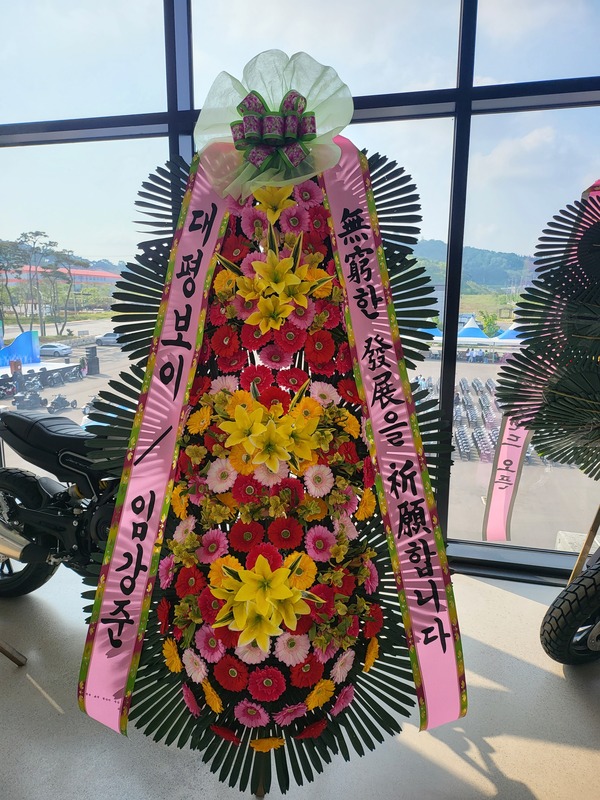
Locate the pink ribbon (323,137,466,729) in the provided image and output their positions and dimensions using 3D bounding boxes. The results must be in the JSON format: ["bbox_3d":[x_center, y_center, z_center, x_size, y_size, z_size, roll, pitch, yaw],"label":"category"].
[{"bbox_3d":[0.264,-0.023,1.696,0.168,1.832,0.120,-7,-14,-2],"label":"pink ribbon"}]

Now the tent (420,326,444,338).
[{"bbox_3d":[15.408,-7.317,66.000,5.000,4.700,5.000,2,11,12],"label":"tent"}]

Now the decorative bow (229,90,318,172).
[{"bbox_3d":[-0.088,-0.892,1.850,0.275,0.250,0.150,0,-4,-1],"label":"decorative bow"}]

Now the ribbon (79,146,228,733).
[{"bbox_3d":[-0.402,-0.014,1.694,0.168,1.803,0.120,7,-14,2],"label":"ribbon"}]

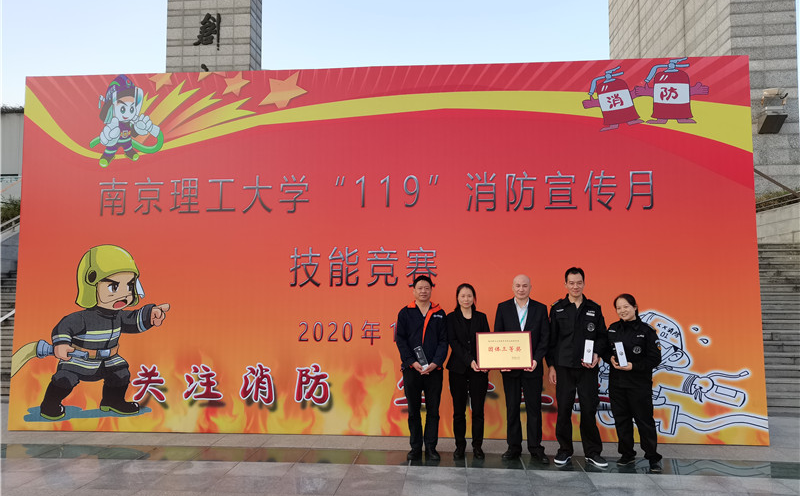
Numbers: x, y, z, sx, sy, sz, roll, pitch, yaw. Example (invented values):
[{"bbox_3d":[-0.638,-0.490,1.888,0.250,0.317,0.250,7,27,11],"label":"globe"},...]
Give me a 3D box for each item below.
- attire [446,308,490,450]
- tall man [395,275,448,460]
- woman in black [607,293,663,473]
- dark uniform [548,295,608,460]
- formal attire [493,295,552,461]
[{"bbox_3d":[0.656,1.251,5.750,0.427,1.328,0.350,0,-4,4],"label":"attire"},{"bbox_3d":[0.204,1.108,5.708,0.500,1.703,0.400,0,-4,2],"label":"tall man"},{"bbox_3d":[2.120,1.176,5.426,0.503,1.526,0.440,-2,-5,27],"label":"woman in black"},{"bbox_3d":[1.637,1.177,5.537,0.551,1.493,0.370,-1,-4,14],"label":"dark uniform"},{"bbox_3d":[1.152,1.206,5.668,0.535,1.472,0.370,-1,-4,10],"label":"formal attire"}]

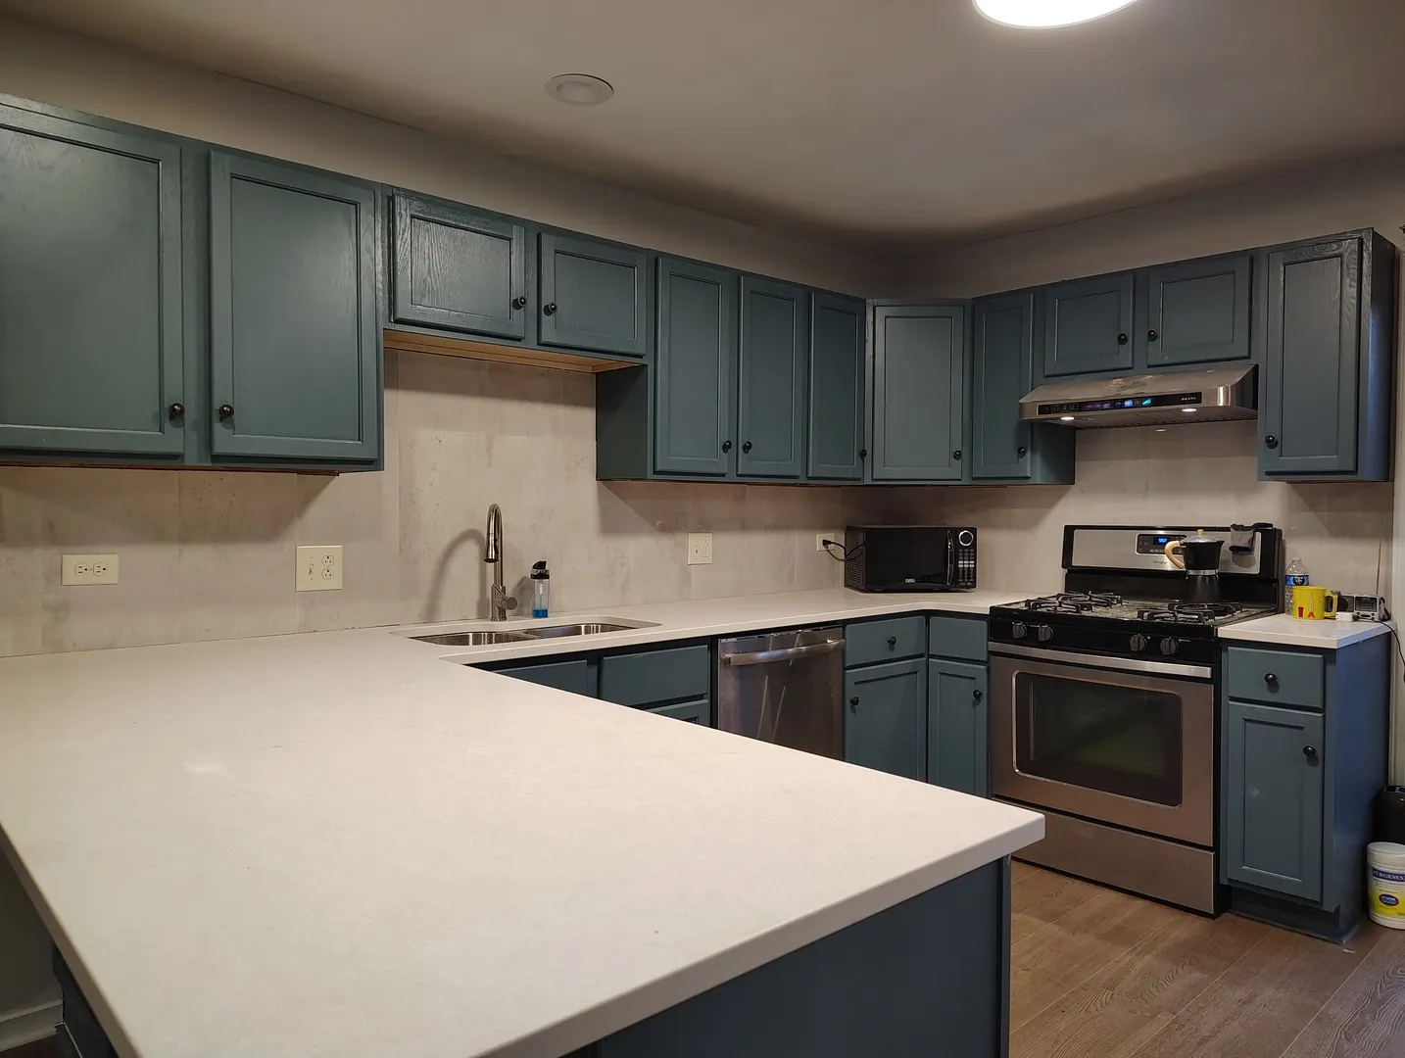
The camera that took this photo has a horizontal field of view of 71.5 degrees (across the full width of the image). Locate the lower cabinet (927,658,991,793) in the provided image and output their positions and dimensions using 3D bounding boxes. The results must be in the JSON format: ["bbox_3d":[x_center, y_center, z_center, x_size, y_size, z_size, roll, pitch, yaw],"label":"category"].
[{"bbox_3d":[1.153,0.795,3.855,0.558,0.622,0.269,-1,2,-43],"label":"lower cabinet"}]

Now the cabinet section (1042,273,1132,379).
[{"bbox_3d":[1.549,-0.741,3.713,0.320,0.350,0.350,-1,2,-43],"label":"cabinet section"}]

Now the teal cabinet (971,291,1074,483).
[{"bbox_3d":[1.295,-0.555,3.950,0.306,0.759,0.301,-1,2,-43],"label":"teal cabinet"}]

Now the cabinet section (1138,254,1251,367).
[{"bbox_3d":[1.809,-0.734,3.433,0.320,0.350,0.345,-1,2,-43],"label":"cabinet section"}]

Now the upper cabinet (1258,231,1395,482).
[{"bbox_3d":[2.025,-0.536,3.171,0.306,0.759,0.309,-1,2,-43],"label":"upper cabinet"}]

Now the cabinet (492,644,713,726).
[{"bbox_3d":[-0.496,0.769,2.894,0.913,0.865,0.617,-1,2,-43],"label":"cabinet"}]

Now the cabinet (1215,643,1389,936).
[{"bbox_3d":[1.911,0.770,3.090,0.617,0.869,0.308,-1,2,-43],"label":"cabinet"}]

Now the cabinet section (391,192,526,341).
[{"bbox_3d":[-0.787,-0.724,2.857,0.432,0.350,0.320,-1,2,-43],"label":"cabinet section"}]

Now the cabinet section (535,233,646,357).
[{"bbox_3d":[-0.455,-0.729,3.166,0.435,0.350,0.320,-1,2,-43],"label":"cabinet section"}]

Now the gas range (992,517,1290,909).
[{"bbox_3d":[1.516,0.600,3.471,0.627,1.189,0.771,-1,2,-43],"label":"gas range"}]

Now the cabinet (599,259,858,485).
[{"bbox_3d":[0.155,-0.553,3.686,1.147,0.759,0.306,-1,2,-43],"label":"cabinet"}]

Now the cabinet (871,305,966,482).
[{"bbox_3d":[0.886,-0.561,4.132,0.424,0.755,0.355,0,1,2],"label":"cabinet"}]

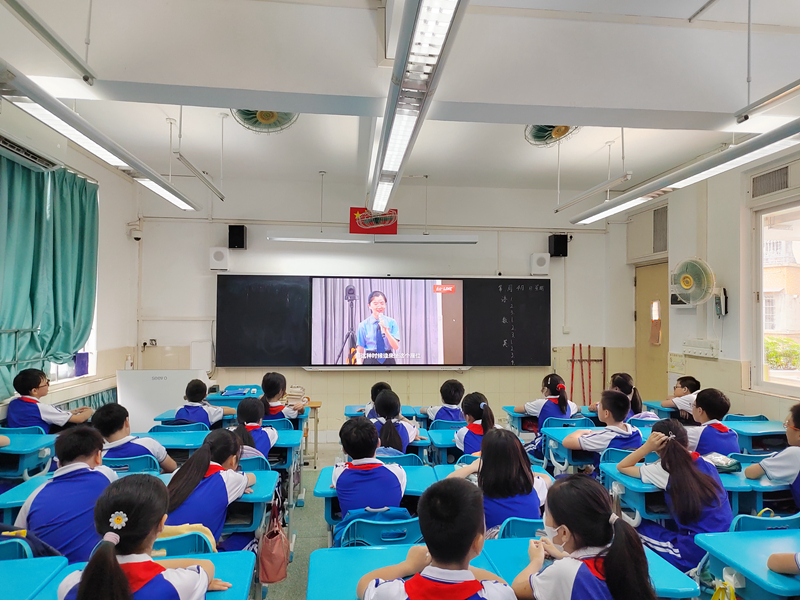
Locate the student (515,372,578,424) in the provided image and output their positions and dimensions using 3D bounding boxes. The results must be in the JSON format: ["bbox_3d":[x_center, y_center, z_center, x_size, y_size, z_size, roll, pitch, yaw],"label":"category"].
[{"bbox_3d":[1.279,1.193,4.622,0.470,1.090,0.670,1,-2,-21],"label":"student"}]

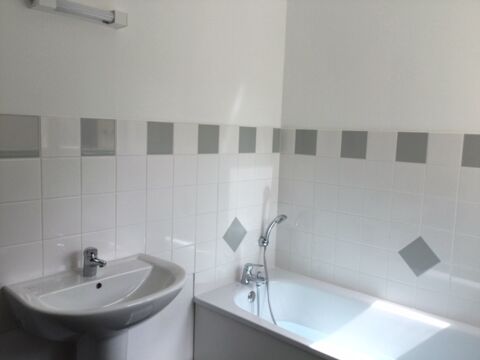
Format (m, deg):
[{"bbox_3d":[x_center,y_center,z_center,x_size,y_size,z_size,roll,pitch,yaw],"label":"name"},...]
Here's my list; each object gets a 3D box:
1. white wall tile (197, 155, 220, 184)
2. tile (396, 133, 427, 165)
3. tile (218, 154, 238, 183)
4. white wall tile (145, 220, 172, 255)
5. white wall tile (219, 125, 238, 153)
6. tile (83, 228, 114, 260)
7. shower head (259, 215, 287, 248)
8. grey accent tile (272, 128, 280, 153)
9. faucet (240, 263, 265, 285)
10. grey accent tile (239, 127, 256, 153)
[{"bbox_3d":[-0.168,-0.054,2.195,0.010,0.150,0.150,7,8,41],"label":"white wall tile"},{"bbox_3d":[0.843,-0.160,2.111,0.151,0.151,0.010,8,9,42],"label":"tile"},{"bbox_3d":[-0.066,-0.066,2.324,0.010,0.151,0.151,8,9,42],"label":"tile"},{"bbox_3d":[-0.377,0.262,1.984,0.010,0.150,0.150,8,8,41],"label":"white wall tile"},{"bbox_3d":[-0.061,-0.218,2.306,0.010,0.151,0.151,8,9,42],"label":"white wall tile"},{"bbox_3d":[-0.589,0.284,1.792,0.010,0.151,0.151,8,9,42],"label":"tile"},{"bbox_3d":[0.202,0.299,2.519,0.165,0.220,0.068,8,8,41],"label":"shower head"},{"bbox_3d":[0.219,-0.243,2.615,0.010,0.151,0.068,8,9,42],"label":"grey accent tile"},{"bbox_3d":[0.069,0.523,2.352,0.155,0.134,0.065,7,8,41],"label":"faucet"},{"bbox_3d":[0.041,-0.222,2.404,0.010,0.150,0.150,7,8,41],"label":"grey accent tile"}]

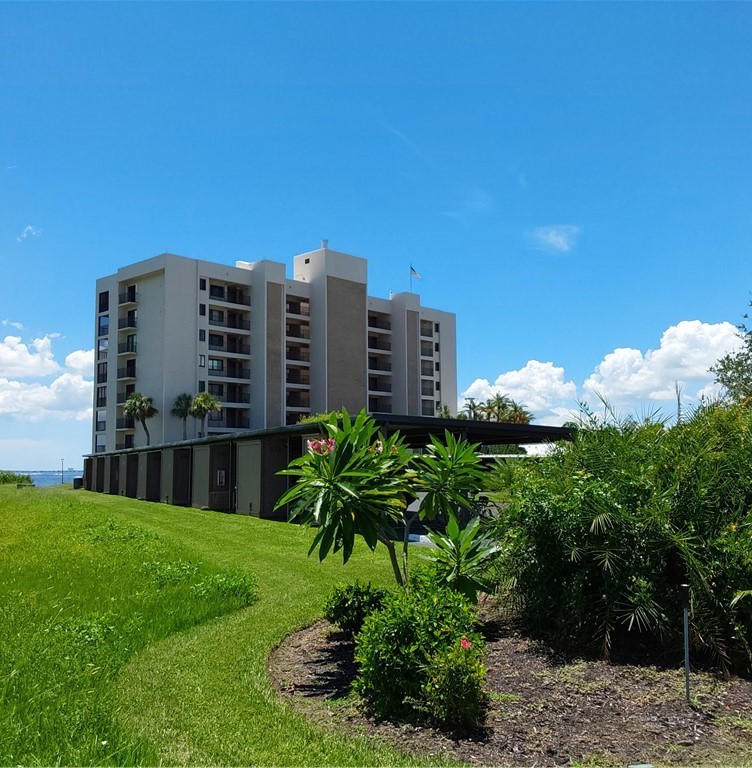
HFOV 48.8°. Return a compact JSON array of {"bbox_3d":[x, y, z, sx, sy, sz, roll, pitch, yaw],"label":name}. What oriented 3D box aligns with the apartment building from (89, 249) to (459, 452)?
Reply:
[{"bbox_3d":[-9.021,-1.433,105.013,16.650,27.420,48.290,-6,-8,43],"label":"apartment building"}]

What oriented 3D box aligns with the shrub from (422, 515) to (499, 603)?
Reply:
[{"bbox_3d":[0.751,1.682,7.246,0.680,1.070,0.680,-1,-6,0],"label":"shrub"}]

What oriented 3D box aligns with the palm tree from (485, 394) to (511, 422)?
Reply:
[{"bbox_3d":[14.849,6.213,99.467,3.400,10.550,3.400,-1,-6,0],"label":"palm tree"}]

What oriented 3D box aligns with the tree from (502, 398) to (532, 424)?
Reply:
[{"bbox_3d":[16.914,6.510,97.519,3.700,9.520,3.700,-1,-6,0],"label":"tree"}]

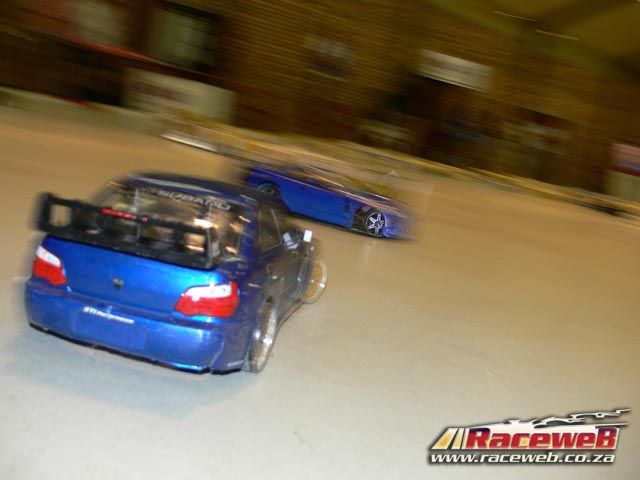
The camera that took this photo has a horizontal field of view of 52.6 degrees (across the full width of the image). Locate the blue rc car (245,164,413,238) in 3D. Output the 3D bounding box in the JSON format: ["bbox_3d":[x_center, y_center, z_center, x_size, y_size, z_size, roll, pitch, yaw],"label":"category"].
[{"bbox_3d":[0.029,-0.109,1.590,0.432,0.122,0.193,14,10,19],"label":"blue rc car"}]

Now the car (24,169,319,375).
[{"bbox_3d":[-0.117,0.012,0.721,0.196,0.143,0.437,12,10,9],"label":"car"}]

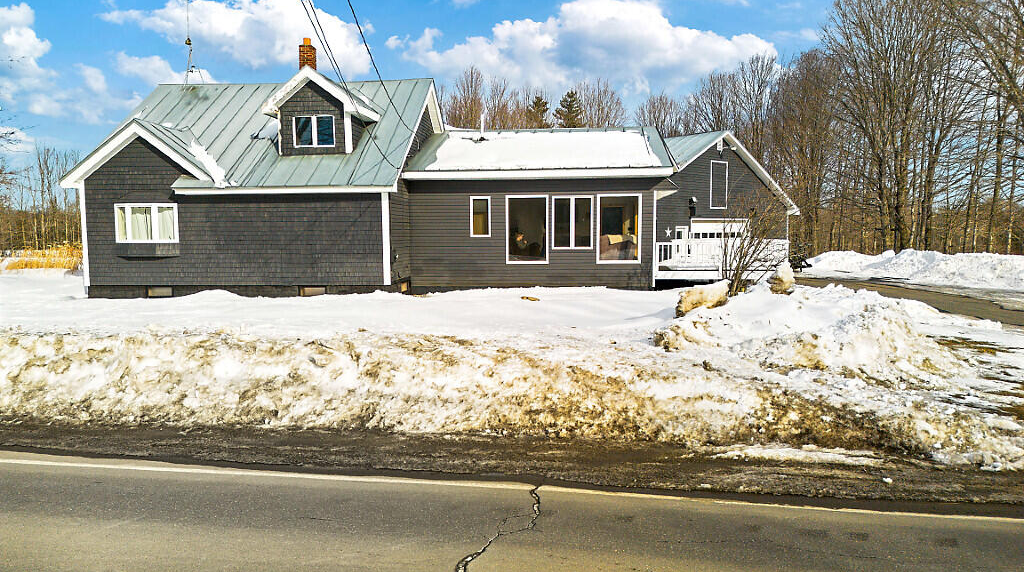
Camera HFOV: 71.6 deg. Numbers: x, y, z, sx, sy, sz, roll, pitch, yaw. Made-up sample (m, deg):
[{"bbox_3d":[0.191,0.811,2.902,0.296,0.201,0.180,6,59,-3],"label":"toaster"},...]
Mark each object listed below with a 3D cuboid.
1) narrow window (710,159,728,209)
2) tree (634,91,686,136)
[{"bbox_3d":[9.599,-4.707,32.924,1.350,2.250,0.120,-5,6,-41],"label":"narrow window"},{"bbox_3d":[13.404,-10.163,64.375,5.200,14.480,5.200,0,5,0],"label":"tree"}]

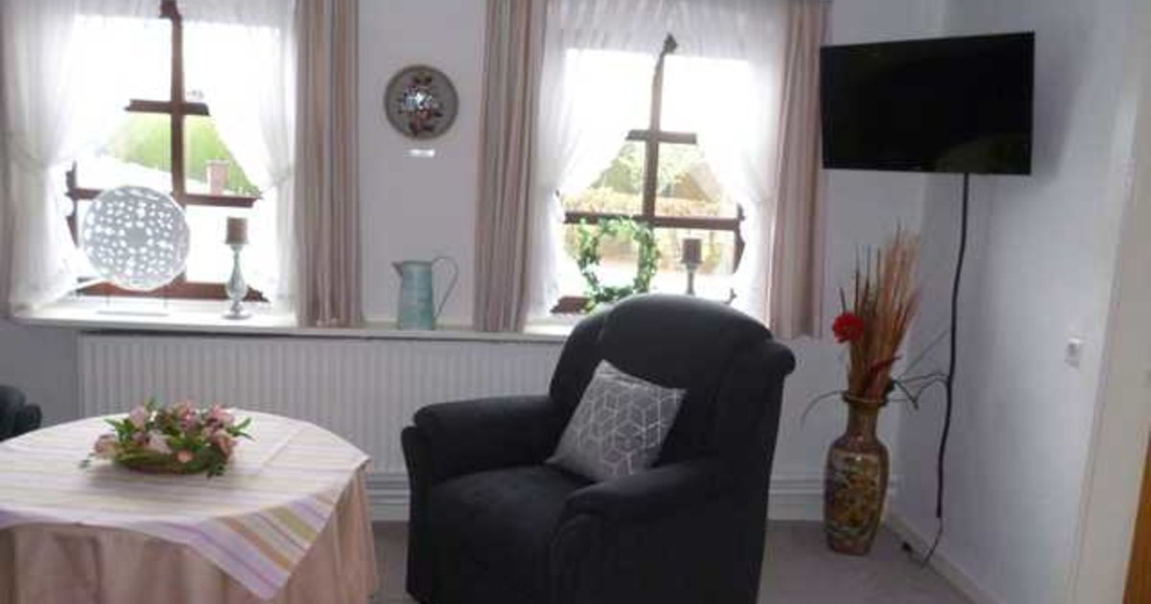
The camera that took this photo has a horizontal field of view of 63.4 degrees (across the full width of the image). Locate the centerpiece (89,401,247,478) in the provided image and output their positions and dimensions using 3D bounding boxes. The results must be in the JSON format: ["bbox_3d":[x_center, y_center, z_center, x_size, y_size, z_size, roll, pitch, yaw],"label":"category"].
[{"bbox_3d":[-1.212,0.387,2.806,0.440,0.158,0.340,1,9,-8],"label":"centerpiece"}]

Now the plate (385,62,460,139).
[{"bbox_3d":[-0.558,-0.726,3.379,0.262,0.262,0.030,2,9,-7],"label":"plate"}]

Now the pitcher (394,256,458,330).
[{"bbox_3d":[-0.573,-0.040,3.552,0.246,0.274,0.155,1,9,-8],"label":"pitcher"}]

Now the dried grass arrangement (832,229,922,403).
[{"bbox_3d":[1.187,0.060,3.670,0.336,0.680,0.280,1,9,-8],"label":"dried grass arrangement"}]

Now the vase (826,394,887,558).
[{"bbox_3d":[1.143,0.709,3.783,0.250,0.620,0.250,1,9,-8],"label":"vase"}]

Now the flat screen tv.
[{"bbox_3d":[1.170,-0.660,3.137,0.060,0.435,0.733,-20,21,-41],"label":"flat screen tv"}]

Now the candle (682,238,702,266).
[{"bbox_3d":[0.462,-0.195,3.633,0.072,0.098,0.072,2,9,-7],"label":"candle"}]

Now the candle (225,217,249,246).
[{"bbox_3d":[-1.258,-0.263,3.455,0.072,0.098,0.072,2,9,-7],"label":"candle"}]

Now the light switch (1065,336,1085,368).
[{"bbox_3d":[1.543,0.154,2.906,0.020,0.082,0.080,1,9,-8],"label":"light switch"}]

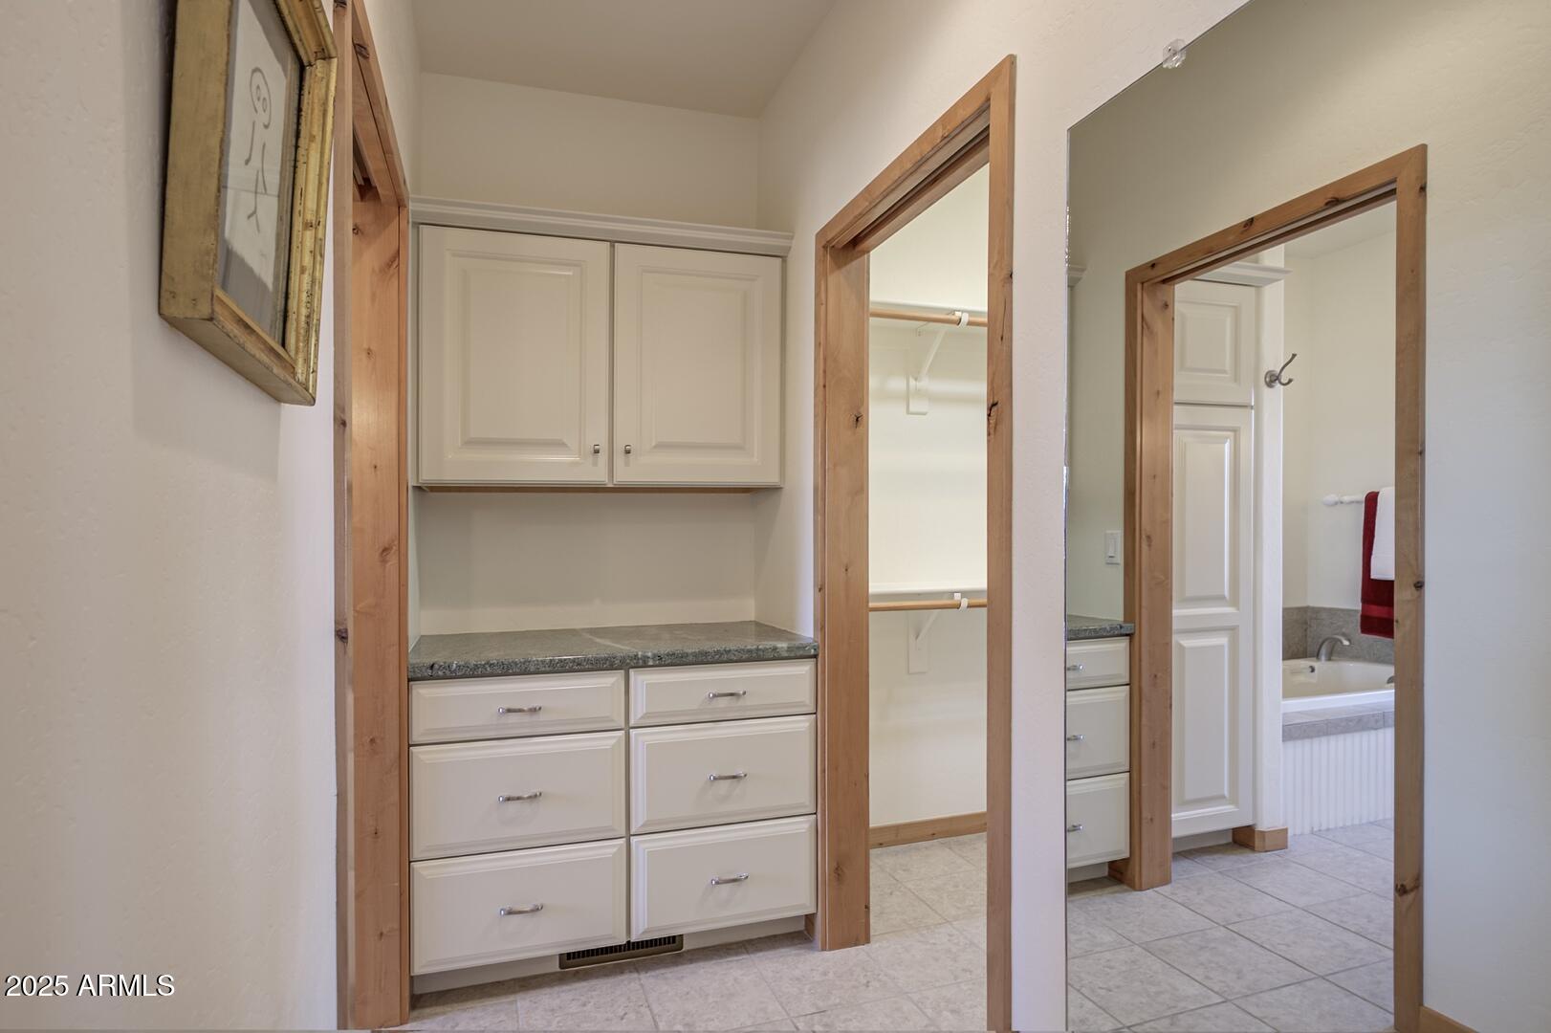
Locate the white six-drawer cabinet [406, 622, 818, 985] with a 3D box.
[{"bbox_3d":[-0.486,0.829,2.386,1.124,0.913,0.534,0,0,-17],"label":"white six-drawer cabinet"}]

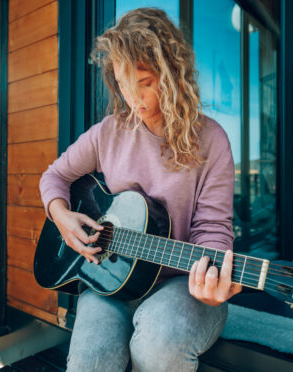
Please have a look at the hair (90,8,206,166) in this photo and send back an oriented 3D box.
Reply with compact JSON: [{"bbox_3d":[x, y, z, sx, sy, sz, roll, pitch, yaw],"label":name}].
[{"bbox_3d":[0.005,-0.265,1.020,0.290,0.450,0.280,1,1,30],"label":"hair"}]

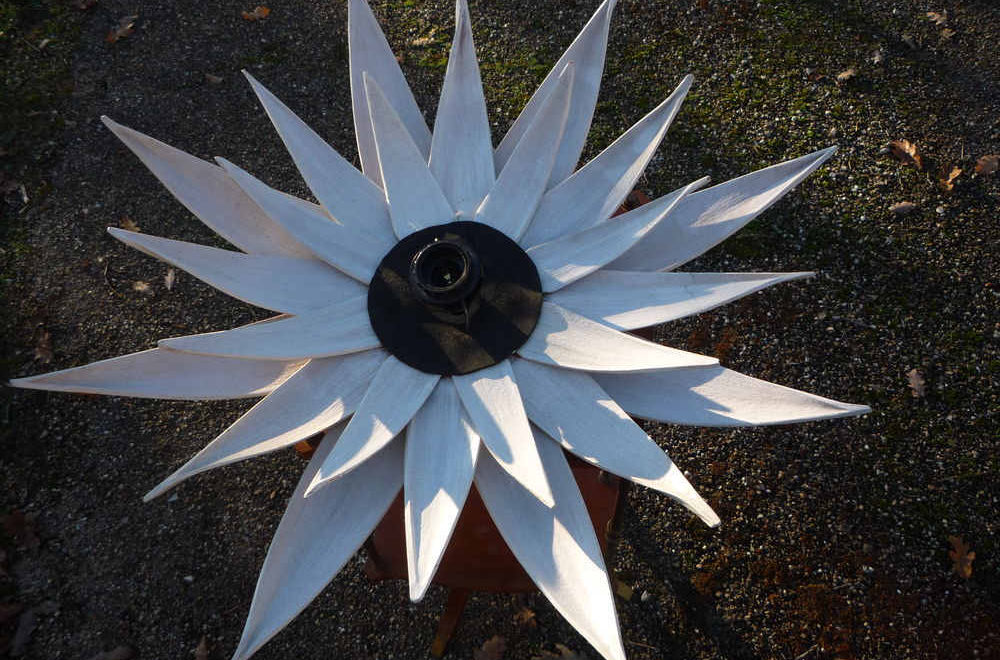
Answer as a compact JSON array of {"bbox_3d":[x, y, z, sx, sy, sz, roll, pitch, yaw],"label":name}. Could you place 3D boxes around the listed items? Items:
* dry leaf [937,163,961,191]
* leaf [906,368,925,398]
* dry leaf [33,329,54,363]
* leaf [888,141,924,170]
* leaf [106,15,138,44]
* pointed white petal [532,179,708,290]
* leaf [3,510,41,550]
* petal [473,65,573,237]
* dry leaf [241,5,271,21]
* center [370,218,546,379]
[{"bbox_3d":[0.877,-0.298,1.694,0.042,0.018,0.065,12,63,6],"label":"dry leaf"},{"bbox_3d":[0.790,0.100,1.650,0.032,0.014,0.054,3,62,1],"label":"leaf"},{"bbox_3d":[-0.797,0.029,1.513,0.032,0.018,0.064,-11,63,-6],"label":"dry leaf"},{"bbox_3d":[0.892,-0.387,1.904,0.050,0.022,0.072,-32,67,-16],"label":"leaf"},{"bbox_3d":[-0.905,-0.724,2.085,0.050,0.020,0.083,29,66,14],"label":"leaf"},{"bbox_3d":[0.099,-0.083,0.714,0.161,0.026,0.047,-27,64,11],"label":"pointed white petal"},{"bbox_3d":[-0.754,0.314,1.366,0.071,0.016,0.045,36,68,16],"label":"leaf"},{"bbox_3d":[0.031,-0.155,0.763,0.050,0.028,0.165,23,91,12],"label":"petal"},{"bbox_3d":[-0.533,-0.690,1.889,0.061,0.016,0.035,-16,64,-8],"label":"dry leaf"},{"bbox_3d":[-0.036,-0.038,0.695,0.143,0.040,0.143,0,63,0],"label":"center"}]

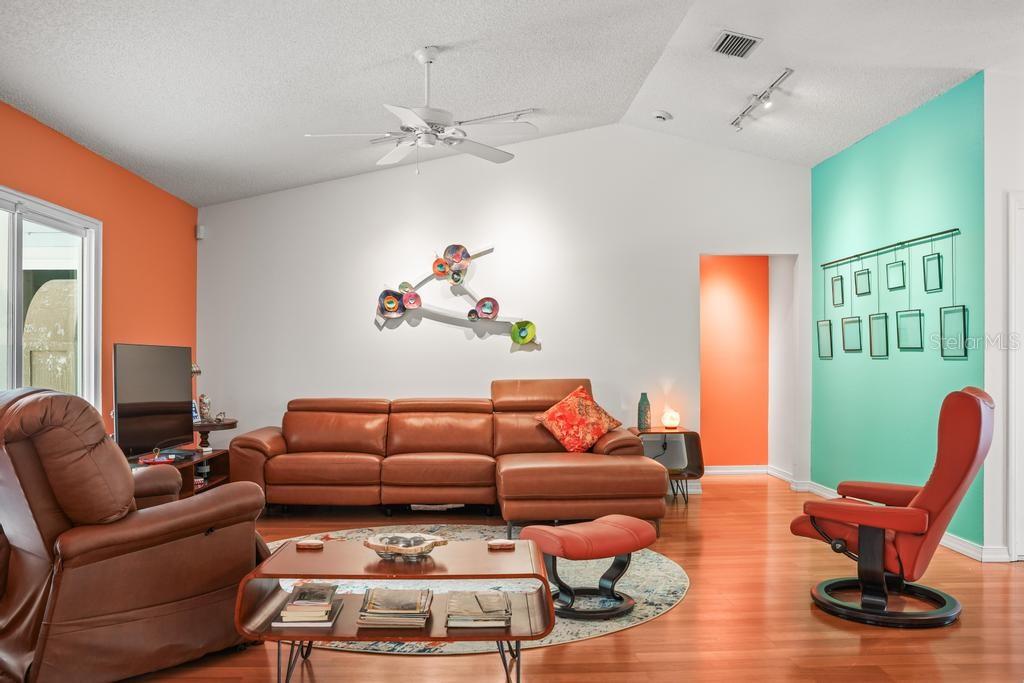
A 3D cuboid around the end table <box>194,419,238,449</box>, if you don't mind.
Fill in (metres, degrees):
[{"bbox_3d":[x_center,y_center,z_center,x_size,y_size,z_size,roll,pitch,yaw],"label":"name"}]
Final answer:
[{"bbox_3d":[-2.284,0.941,5.698,0.530,0.690,0.530,0,-1,-3],"label":"end table"}]

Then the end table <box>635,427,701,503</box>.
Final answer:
[{"bbox_3d":[1.223,1.008,6.251,0.580,0.570,0.430,0,-1,-3],"label":"end table"}]

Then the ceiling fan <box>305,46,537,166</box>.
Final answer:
[{"bbox_3d":[-0.493,-1.333,4.206,1.270,0.550,1.270,0,-1,-3],"label":"ceiling fan"}]

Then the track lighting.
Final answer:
[{"bbox_3d":[1.790,-1.677,5.517,0.170,0.130,1.160,0,-1,-3],"label":"track lighting"}]

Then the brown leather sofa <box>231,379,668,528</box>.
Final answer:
[{"bbox_3d":[-0.527,0.787,5.587,3.000,0.990,1.560,0,-1,-3],"label":"brown leather sofa"}]

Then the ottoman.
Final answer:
[{"bbox_3d":[0.368,1.050,3.594,0.550,0.390,0.410,1,-1,-36],"label":"ottoman"}]

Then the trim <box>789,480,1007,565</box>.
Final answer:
[{"bbox_3d":[2.650,1.236,5.526,0.250,0.085,2.300,0,-1,-3],"label":"trim"}]

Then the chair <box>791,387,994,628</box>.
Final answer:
[{"bbox_3d":[1.774,0.734,3.615,0.800,1.020,0.780,-1,-1,32],"label":"chair"}]

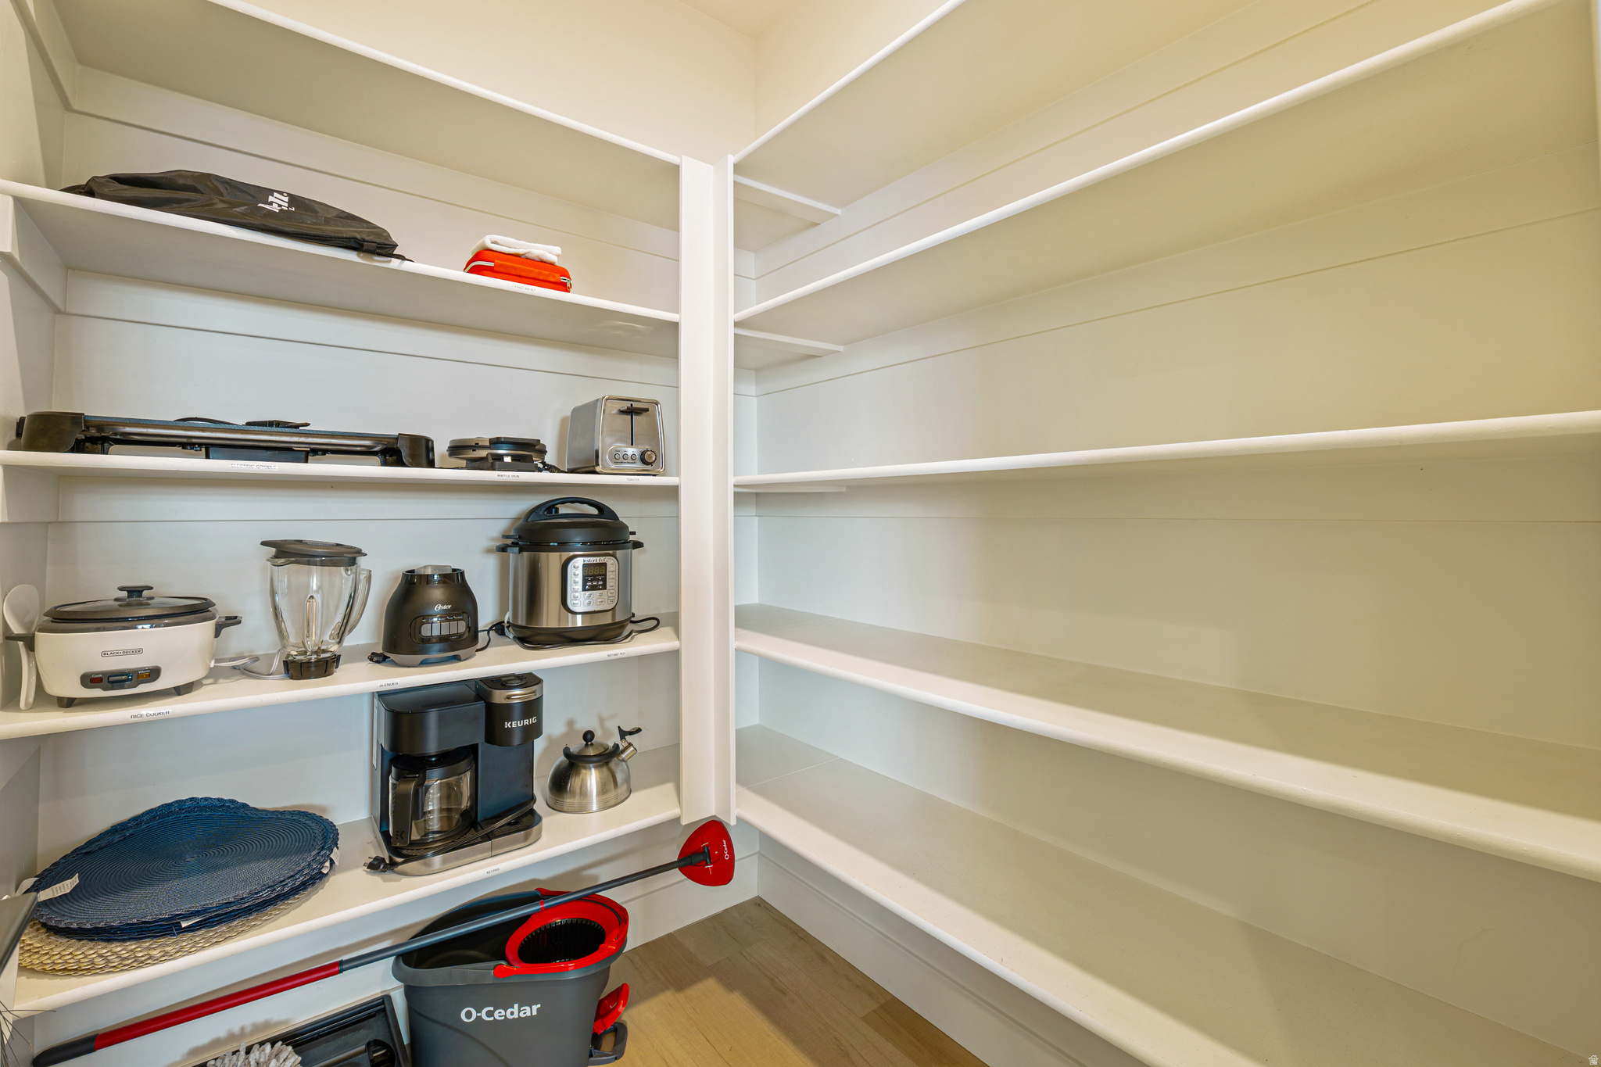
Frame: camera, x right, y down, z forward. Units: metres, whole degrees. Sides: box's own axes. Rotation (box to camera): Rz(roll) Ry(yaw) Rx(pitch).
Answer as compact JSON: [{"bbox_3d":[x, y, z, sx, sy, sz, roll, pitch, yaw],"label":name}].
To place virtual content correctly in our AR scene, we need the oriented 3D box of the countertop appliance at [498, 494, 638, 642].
[{"bbox_3d":[-0.569,0.078,1.657,0.357,0.335,0.315,-1,2,-38],"label":"countertop appliance"}]

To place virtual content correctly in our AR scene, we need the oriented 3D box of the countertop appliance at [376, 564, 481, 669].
[{"bbox_3d":[-0.757,0.159,1.360,0.175,0.190,0.175,-1,2,-39],"label":"countertop appliance"}]

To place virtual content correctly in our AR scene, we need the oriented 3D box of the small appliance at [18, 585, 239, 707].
[{"bbox_3d":[-1.108,0.173,1.106,0.280,0.178,0.213,-1,2,-37],"label":"small appliance"}]

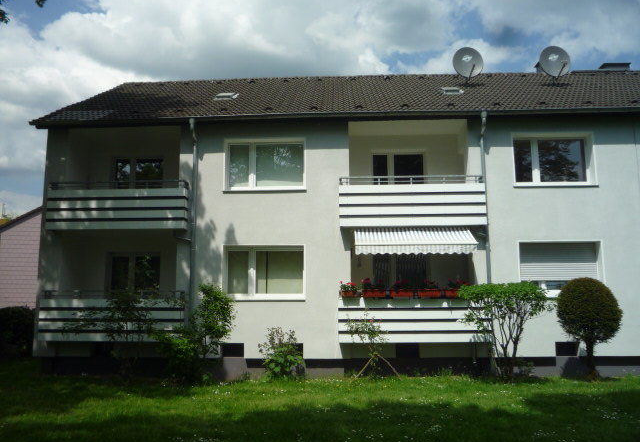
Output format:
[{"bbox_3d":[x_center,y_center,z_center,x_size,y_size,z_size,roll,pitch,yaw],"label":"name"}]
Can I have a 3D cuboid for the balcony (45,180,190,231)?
[{"bbox_3d":[-5.092,-0.357,14.132,3.565,1.211,0.500,-1,-8,3],"label":"balcony"}]

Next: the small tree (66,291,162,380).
[{"bbox_3d":[-4.772,2.610,12.715,2.311,2.161,1.350,-1,-8,3],"label":"small tree"}]

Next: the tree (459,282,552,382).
[{"bbox_3d":[4.006,2.382,11.994,1.958,2.092,1.900,-1,-8,3],"label":"tree"}]

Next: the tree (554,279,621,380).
[{"bbox_3d":[5.929,2.379,12.198,1.420,2.240,1.420,-1,-8,3],"label":"tree"}]

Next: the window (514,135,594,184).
[{"bbox_3d":[5.868,-1.522,13.920,2.039,1.336,0.180,-1,-8,3],"label":"window"}]

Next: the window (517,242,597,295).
[{"bbox_3d":[5.875,1.180,13.547,1.997,1.364,0.180,-1,-8,3],"label":"window"}]

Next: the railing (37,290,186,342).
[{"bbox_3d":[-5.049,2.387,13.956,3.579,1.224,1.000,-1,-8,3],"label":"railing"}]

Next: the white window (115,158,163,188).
[{"bbox_3d":[-5.089,-1.286,15.582,1.404,1.050,0.160,-1,-8,3],"label":"white window"}]

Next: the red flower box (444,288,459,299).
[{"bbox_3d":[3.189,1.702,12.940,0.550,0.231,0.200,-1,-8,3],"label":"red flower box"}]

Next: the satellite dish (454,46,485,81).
[{"bbox_3d":[4.677,-4.885,17.483,0.970,1.060,0.500,0,-8,-5],"label":"satellite dish"}]

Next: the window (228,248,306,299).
[{"bbox_3d":[-1.383,1.300,13.914,2.020,1.350,0.180,-1,-8,3],"label":"window"}]

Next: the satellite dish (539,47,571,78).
[{"bbox_3d":[7.219,-4.823,17.040,0.970,1.050,0.500,0,-8,-5],"label":"satellite dish"}]

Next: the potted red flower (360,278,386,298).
[{"bbox_3d":[1.274,1.581,13.092,0.590,0.450,0.250,-1,-8,3],"label":"potted red flower"}]

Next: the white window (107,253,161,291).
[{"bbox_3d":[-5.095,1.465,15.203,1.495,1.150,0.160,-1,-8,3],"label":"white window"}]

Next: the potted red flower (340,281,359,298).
[{"bbox_3d":[0.675,1.633,13.146,0.473,0.397,0.260,-1,-8,3],"label":"potted red flower"}]

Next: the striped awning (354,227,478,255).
[{"bbox_3d":[2.223,0.476,13.145,2.774,0.743,1.100,-1,-8,3],"label":"striped awning"}]

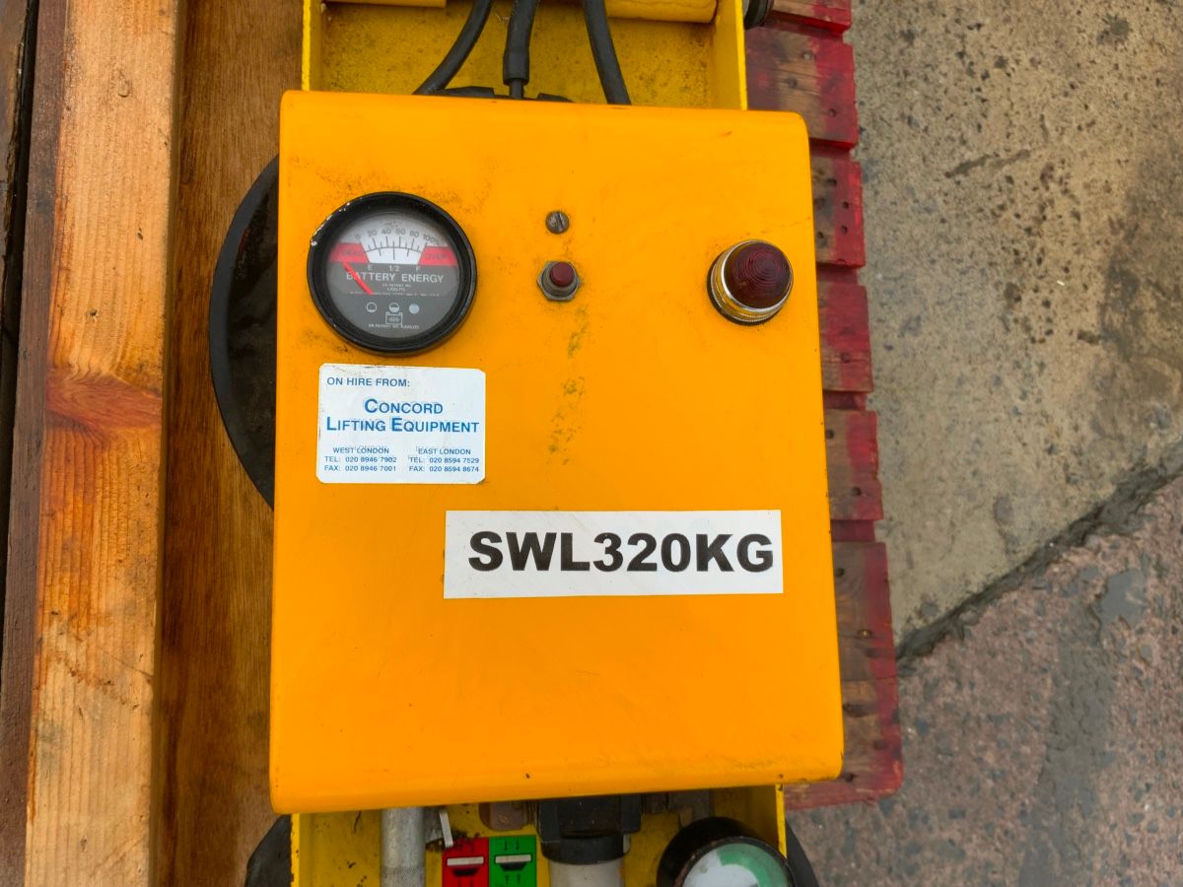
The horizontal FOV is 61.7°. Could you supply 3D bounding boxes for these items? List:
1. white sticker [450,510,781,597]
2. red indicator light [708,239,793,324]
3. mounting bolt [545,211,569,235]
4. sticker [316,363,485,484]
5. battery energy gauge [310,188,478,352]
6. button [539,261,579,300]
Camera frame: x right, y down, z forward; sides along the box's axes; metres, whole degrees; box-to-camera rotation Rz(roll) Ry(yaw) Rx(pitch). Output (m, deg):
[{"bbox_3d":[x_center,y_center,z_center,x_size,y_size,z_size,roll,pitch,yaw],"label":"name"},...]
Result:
[{"bbox_3d":[0.010,0.040,0.364,0.126,0.001,0.031,0,83,-8],"label":"white sticker"},{"bbox_3d":[0.062,-0.063,0.372,0.031,0.025,0.031,0,83,-8],"label":"red indicator light"},{"bbox_3d":[-0.013,-0.084,0.375,0.009,0.003,0.009,0,83,-8],"label":"mounting bolt"},{"bbox_3d":[-0.068,-0.007,0.359,0.059,0.001,0.042,0,83,-8],"label":"sticker"},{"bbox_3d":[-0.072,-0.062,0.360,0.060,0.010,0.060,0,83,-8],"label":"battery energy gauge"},{"bbox_3d":[-0.011,-0.061,0.369,0.016,0.011,0.015,0,83,-8],"label":"button"}]

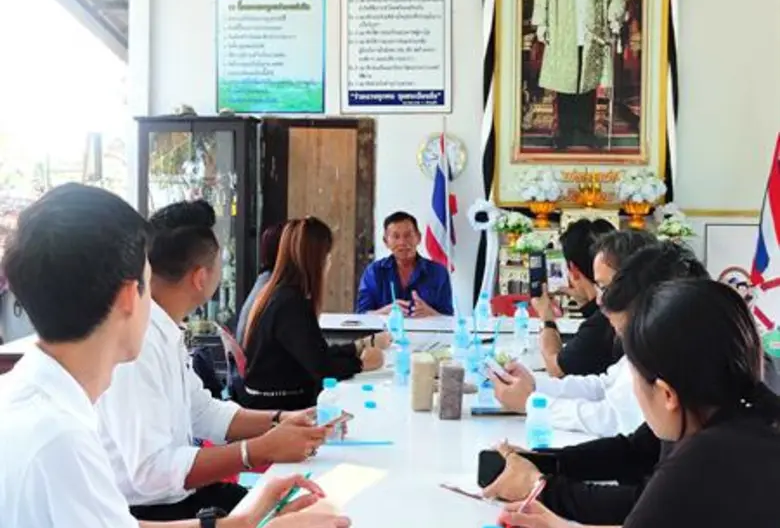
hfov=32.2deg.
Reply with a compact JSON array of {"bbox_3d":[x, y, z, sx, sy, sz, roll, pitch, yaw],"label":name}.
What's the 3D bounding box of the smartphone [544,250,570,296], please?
[{"bbox_3d":[0.530,0.029,4.280,0.075,0.146,0.012,-6,3,-15],"label":"smartphone"}]

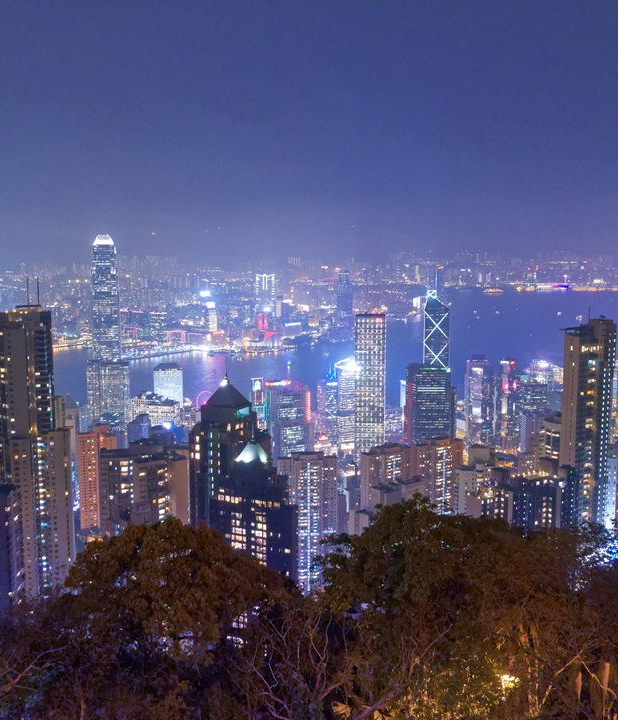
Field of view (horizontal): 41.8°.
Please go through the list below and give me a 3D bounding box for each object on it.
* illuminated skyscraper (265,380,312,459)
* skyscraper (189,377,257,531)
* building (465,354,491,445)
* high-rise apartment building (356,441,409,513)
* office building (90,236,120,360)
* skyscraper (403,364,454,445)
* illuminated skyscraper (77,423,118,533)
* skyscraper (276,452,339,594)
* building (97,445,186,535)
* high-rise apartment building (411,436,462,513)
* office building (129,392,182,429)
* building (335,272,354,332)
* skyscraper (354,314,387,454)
[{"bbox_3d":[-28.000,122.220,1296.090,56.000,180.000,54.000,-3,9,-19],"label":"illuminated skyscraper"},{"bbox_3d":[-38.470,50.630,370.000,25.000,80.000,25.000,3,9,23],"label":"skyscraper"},{"bbox_3d":[317.440,88.980,1520.330,38.000,187.000,38.000,2,9,14],"label":"building"},{"bbox_3d":[63.170,111.660,690.000,31.000,74.000,31.000,-6,10,-34],"label":"high-rise apartment building"},{"bbox_3d":[-408.370,-42.360,1632.600,53.000,412.000,53.000,-2,9,-16],"label":"office building"},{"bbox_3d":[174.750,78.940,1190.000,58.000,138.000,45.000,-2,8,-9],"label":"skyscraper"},{"bbox_3d":[-194.370,111.290,745.000,25.000,102.000,25.000,-8,11,-43],"label":"illuminated skyscraper"},{"bbox_3d":[-0.010,136.990,681.030,48.000,121.000,30.000,0,8,0],"label":"skyscraper"},{"bbox_3d":[-88.660,82.670,432.280,43.000,80.000,28.000,-2,9,-15],"label":"building"},{"bbox_3d":[111.420,112.550,710.000,33.000,82.000,33.000,-6,10,-34],"label":"high-rise apartment building"},{"bbox_3d":[-239.210,88.770,1265.000,64.000,66.000,45.000,2,9,16],"label":"office building"},{"bbox_3d":[154.220,-242.480,3457.380,44.000,278.000,54.000,6,10,35],"label":"building"},{"bbox_3d":[95.680,67.740,1269.020,46.000,281.000,46.000,1,8,9],"label":"skyscraper"}]

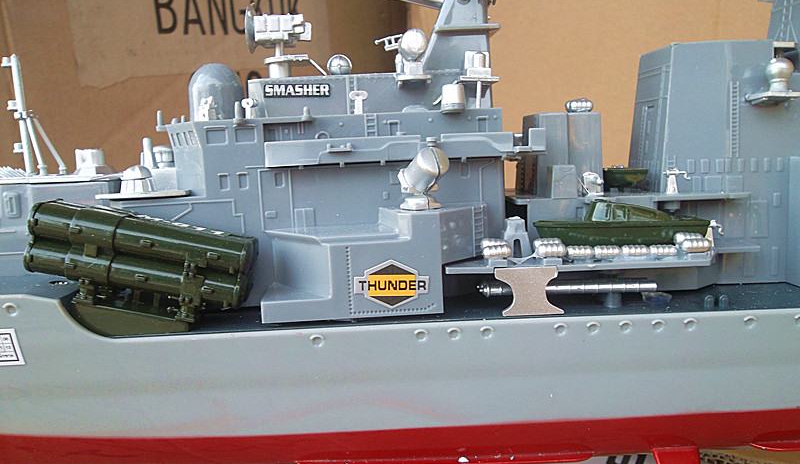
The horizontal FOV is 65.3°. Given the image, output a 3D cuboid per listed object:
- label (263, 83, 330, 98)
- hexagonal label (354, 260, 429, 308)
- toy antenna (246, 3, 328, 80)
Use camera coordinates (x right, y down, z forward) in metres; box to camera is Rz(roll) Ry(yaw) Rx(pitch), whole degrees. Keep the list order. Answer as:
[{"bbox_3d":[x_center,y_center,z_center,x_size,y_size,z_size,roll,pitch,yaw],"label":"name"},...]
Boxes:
[{"bbox_3d":[-0.043,-0.059,0.259,0.027,0.005,0.001,-1,7,0],"label":"label"},{"bbox_3d":[-0.003,0.019,0.230,0.028,0.018,0.001,-1,7,0],"label":"hexagonal label"},{"bbox_3d":[-0.049,-0.082,0.268,0.035,0.032,0.021,-3,7,0],"label":"toy antenna"}]

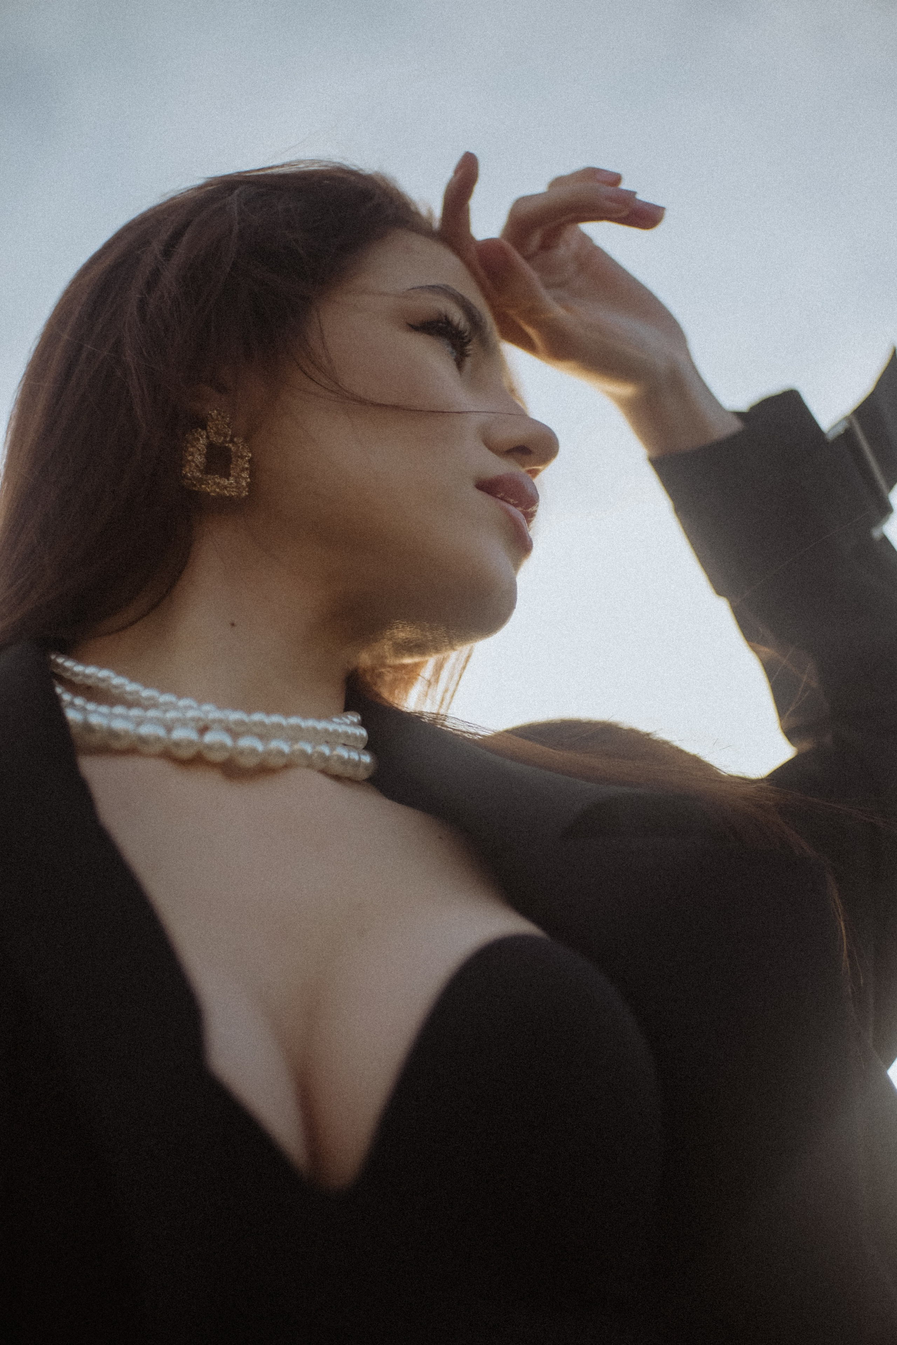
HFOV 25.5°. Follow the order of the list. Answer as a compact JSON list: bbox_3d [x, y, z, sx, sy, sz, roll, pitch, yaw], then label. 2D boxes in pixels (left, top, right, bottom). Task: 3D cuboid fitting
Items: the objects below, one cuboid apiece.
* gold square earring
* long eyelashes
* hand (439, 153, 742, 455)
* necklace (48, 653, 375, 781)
[{"bbox_3d":[-0.097,-0.091,0.830,0.030,0.040,0.009,7,-29,-14],"label":"gold square earring"},{"bbox_3d":[-0.003,-0.141,0.840,0.015,0.014,0.033,-13,-30,22],"label":"long eyelashes"},{"bbox_3d":[0.066,-0.167,0.900,0.093,0.163,0.080,-42,-9,11],"label":"hand"},{"bbox_3d":[-0.099,0.014,0.815,0.135,0.045,0.130,6,2,-30],"label":"necklace"}]

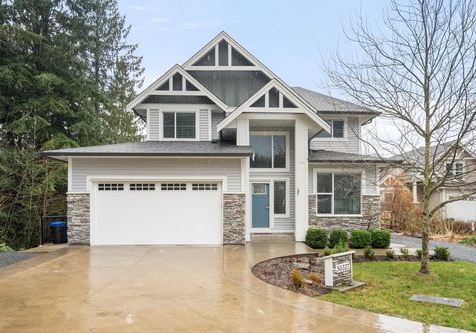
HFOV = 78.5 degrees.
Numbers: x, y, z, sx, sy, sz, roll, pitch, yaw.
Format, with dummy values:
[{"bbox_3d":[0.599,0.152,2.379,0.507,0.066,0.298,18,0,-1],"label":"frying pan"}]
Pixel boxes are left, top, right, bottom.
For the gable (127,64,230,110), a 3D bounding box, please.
[{"bbox_3d":[-2.715,-3.540,13.150,4.550,2.100,0.650,0,-2,-1],"label":"gable"}]

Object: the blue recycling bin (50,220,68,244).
[{"bbox_3d":[-7.435,2.786,12.200,0.700,0.950,0.700,0,-2,-1],"label":"blue recycling bin"}]

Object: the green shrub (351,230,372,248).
[{"bbox_3d":[4.659,2.735,11.000,0.770,0.750,0.750,0,-2,-1],"label":"green shrub"}]

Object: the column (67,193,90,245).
[{"bbox_3d":[-6.076,2.017,11.200,0.850,1.930,0.420,0,-2,0],"label":"column"}]

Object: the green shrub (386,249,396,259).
[{"bbox_3d":[4.571,2.605,8.700,0.270,0.280,0.270,0,-2,-1],"label":"green shrub"}]

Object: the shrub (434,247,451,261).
[{"bbox_3d":[5.897,2.521,8.400,0.450,0.400,0.450,0,-2,-1],"label":"shrub"}]

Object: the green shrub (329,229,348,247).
[{"bbox_3d":[3.866,2.738,11.150,0.730,0.720,0.720,0,-2,-1],"label":"green shrub"}]

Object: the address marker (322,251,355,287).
[{"bbox_3d":[2.015,2.043,5.800,0.740,0.620,0.270,2,-3,-38],"label":"address marker"}]

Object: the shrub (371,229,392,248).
[{"bbox_3d":[5.222,2.642,10.700,0.700,0.700,0.700,0,-2,0],"label":"shrub"}]

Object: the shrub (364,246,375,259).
[{"bbox_3d":[3.878,2.542,8.600,0.320,0.370,0.320,0,-2,0],"label":"shrub"}]

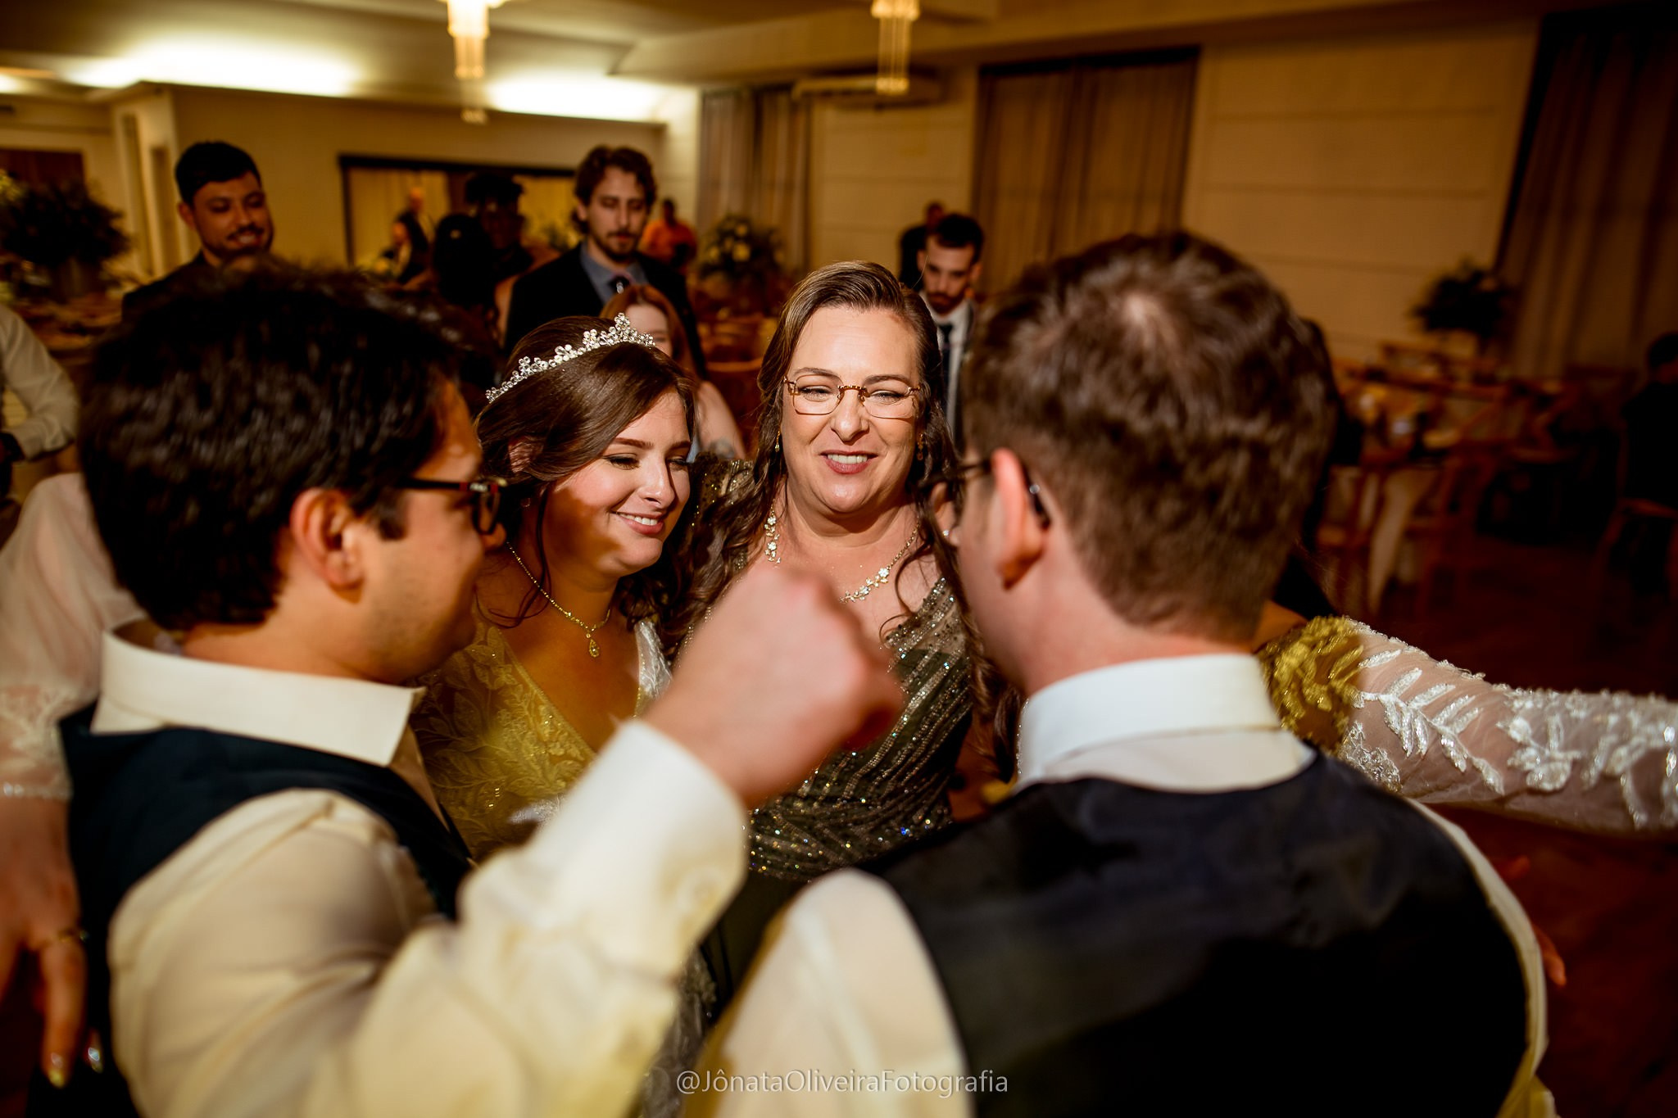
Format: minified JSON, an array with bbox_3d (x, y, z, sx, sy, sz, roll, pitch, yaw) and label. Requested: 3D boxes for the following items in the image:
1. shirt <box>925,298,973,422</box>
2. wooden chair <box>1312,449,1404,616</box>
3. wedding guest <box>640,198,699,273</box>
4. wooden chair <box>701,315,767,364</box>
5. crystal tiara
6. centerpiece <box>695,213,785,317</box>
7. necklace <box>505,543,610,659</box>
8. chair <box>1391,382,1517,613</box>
[{"bbox_3d":[0.281,-0.379,3.102,0.440,0.680,0.260,4,18,6],"label":"shirt"},{"bbox_3d":[2.230,-0.111,4.800,0.430,0.900,0.480,14,21,33],"label":"wooden chair"},{"bbox_3d":[-1.596,-2.483,10.558,0.500,1.720,0.320,-1,18,-10],"label":"wedding guest"},{"bbox_3d":[-0.782,-1.396,8.500,0.450,0.900,0.480,-1,18,-10],"label":"wooden chair"},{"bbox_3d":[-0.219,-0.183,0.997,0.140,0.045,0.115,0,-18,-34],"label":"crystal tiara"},{"bbox_3d":[-0.812,-2.442,9.300,0.660,0.760,0.660,2,17,-1],"label":"centerpiece"},{"bbox_3d":[-0.260,0.028,1.050,0.135,0.115,0.115,-8,6,-28],"label":"necklace"},{"bbox_3d":[2.965,-0.291,5.400,0.480,0.940,0.440,-1,18,-10],"label":"chair"}]

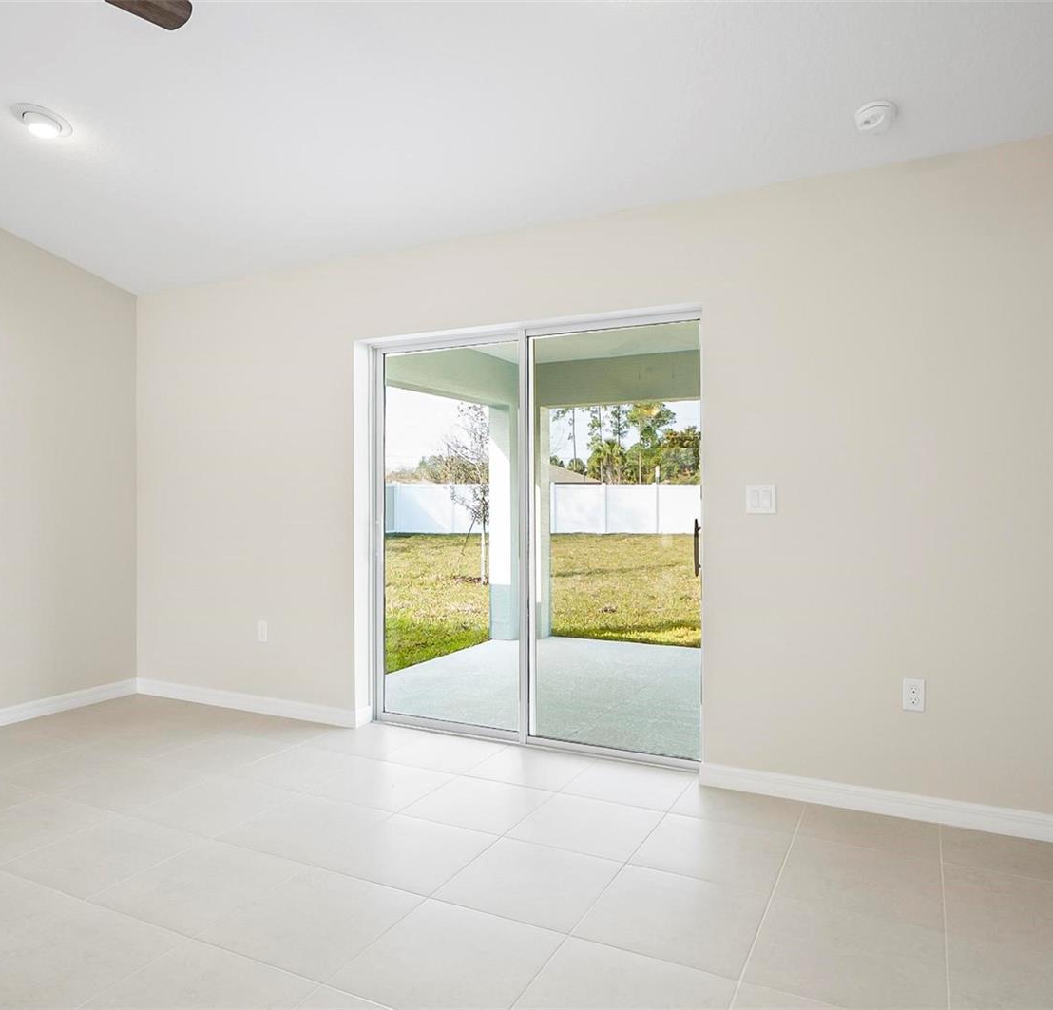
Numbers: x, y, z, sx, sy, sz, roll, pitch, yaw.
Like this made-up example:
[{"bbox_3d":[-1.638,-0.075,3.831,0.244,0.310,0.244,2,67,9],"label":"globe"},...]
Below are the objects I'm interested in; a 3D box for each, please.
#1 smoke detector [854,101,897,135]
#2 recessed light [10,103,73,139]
[{"bbox_3d":[1.174,-1.300,2.548,0.132,0.045,0.132,0,-11,27],"label":"smoke detector"},{"bbox_3d":[-1.930,-1.520,3.030,0.205,0.030,0.205,0,-11,27],"label":"recessed light"}]

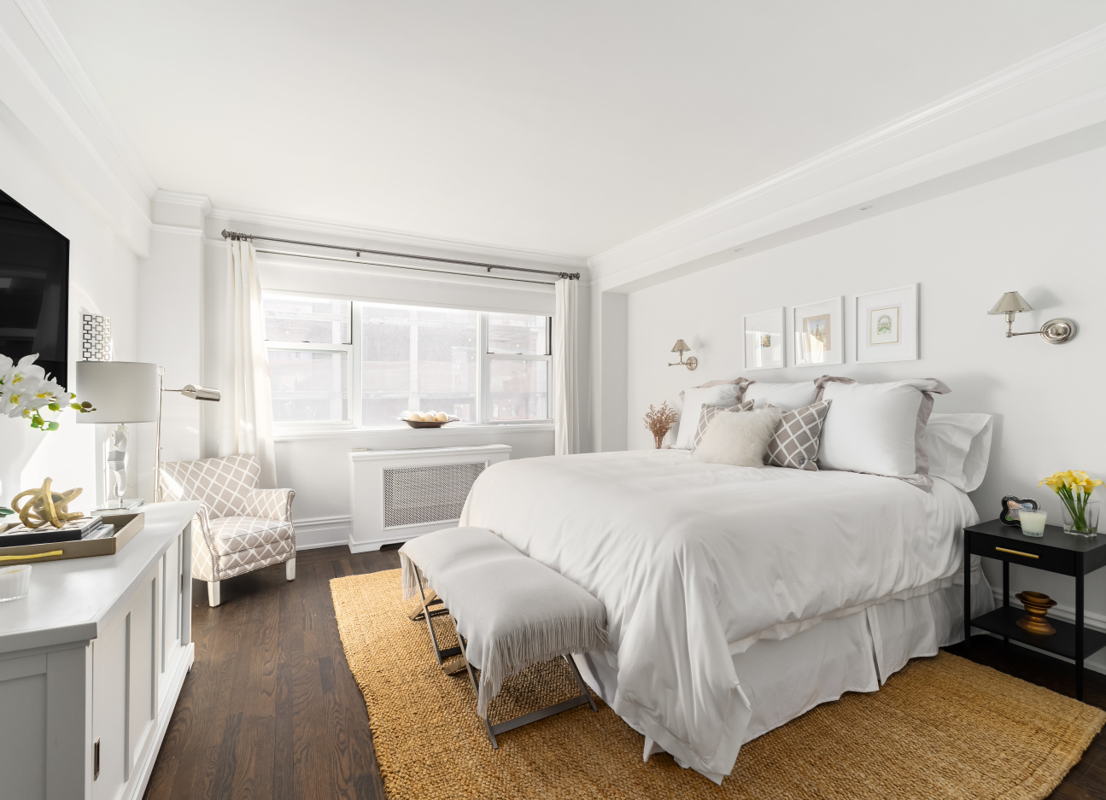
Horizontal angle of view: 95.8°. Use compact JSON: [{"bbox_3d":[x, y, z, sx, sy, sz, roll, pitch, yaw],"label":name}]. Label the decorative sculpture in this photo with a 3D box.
[{"bbox_3d":[-1.957,0.390,1.938,0.180,0.170,0.190,0,0,-28],"label":"decorative sculpture"}]

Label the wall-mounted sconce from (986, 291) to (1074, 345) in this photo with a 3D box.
[{"bbox_3d":[2.322,-0.403,2.460,0.210,0.268,0.280,0,0,-28],"label":"wall-mounted sconce"}]

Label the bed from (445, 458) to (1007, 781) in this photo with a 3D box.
[{"bbox_3d":[0.754,0.800,2.958,1.950,0.838,2.188,0,0,-28],"label":"bed"}]

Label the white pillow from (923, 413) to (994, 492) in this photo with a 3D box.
[{"bbox_3d":[1.893,0.250,2.761,0.170,0.430,0.760,36,-16,-23],"label":"white pillow"}]

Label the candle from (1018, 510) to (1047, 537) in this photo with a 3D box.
[{"bbox_3d":[2.234,0.576,2.325,0.094,0.104,0.094,0,0,-28],"label":"candle"}]

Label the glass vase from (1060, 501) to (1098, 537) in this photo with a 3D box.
[{"bbox_3d":[2.273,0.511,2.159,0.080,0.145,0.090,-1,0,-28],"label":"glass vase"}]

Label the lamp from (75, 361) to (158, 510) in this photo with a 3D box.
[{"bbox_3d":[-2.071,0.181,2.375,0.295,0.713,0.295,0,0,-28],"label":"lamp"}]

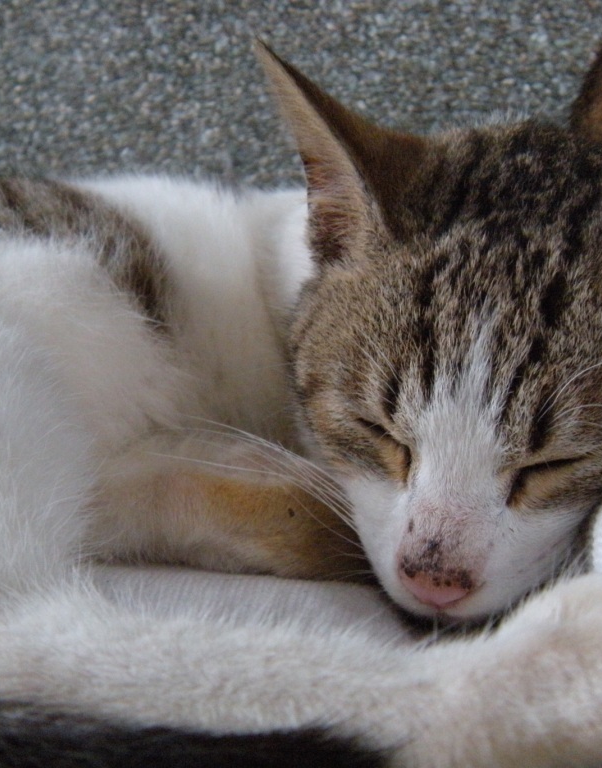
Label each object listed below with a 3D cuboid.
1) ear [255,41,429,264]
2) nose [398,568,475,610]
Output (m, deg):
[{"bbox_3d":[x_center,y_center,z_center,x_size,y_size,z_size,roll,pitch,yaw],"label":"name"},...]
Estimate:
[{"bbox_3d":[0.010,-0.054,0.248,0.024,0.052,0.035,-26,-3,-31],"label":"ear"},{"bbox_3d":[0.028,0.043,0.217,0.015,0.009,0.007,14,38,0],"label":"nose"}]

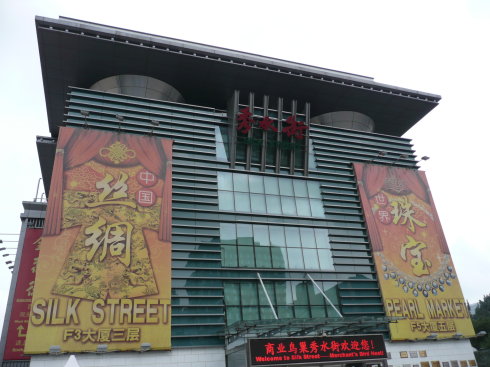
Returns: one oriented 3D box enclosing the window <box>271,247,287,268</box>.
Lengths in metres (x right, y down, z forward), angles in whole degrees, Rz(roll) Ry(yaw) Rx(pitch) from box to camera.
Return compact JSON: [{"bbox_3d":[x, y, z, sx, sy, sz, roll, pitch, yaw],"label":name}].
[{"bbox_3d":[2.497,5.317,28.397,1.225,1.587,0.100,6,-28,-19],"label":"window"}]

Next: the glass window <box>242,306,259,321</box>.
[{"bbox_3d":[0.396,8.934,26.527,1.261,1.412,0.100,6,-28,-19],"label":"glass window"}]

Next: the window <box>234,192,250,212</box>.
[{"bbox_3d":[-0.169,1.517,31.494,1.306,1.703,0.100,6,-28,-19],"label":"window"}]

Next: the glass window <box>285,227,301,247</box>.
[{"bbox_3d":[3.557,4.016,29.522,1.225,1.587,0.100,6,-28,-19],"label":"glass window"}]

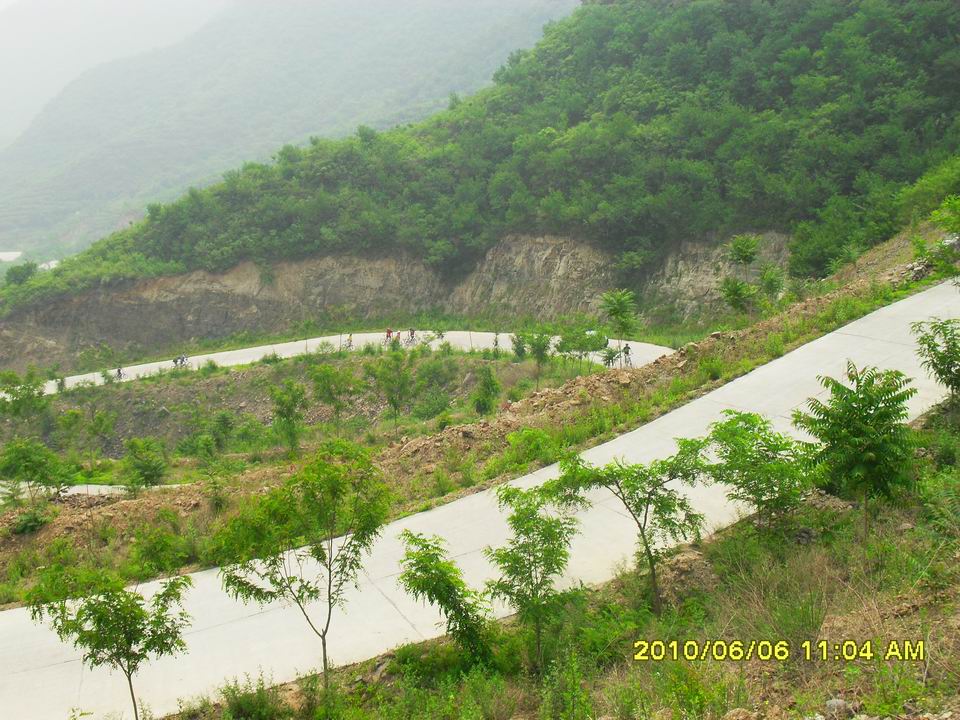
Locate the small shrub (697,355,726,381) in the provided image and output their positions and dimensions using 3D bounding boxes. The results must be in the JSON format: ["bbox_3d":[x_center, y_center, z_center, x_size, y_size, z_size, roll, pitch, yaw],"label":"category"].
[{"bbox_3d":[6.598,0.214,33.200,0.860,0.700,0.800,0,12,11],"label":"small shrub"}]

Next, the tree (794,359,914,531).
[{"bbox_3d":[7.459,1.783,23.200,2.470,3.440,2.300,2,12,18],"label":"tree"}]

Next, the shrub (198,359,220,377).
[{"bbox_3d":[-29.261,0.919,126.000,2.380,1.680,2.210,-5,12,-13],"label":"shrub"}]

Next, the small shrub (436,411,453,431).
[{"bbox_3d":[-1.874,3.247,61.500,0.840,1.160,0.790,-2,11,-2],"label":"small shrub"}]

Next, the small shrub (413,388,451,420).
[{"bbox_3d":[-2.790,2.560,67.000,2.190,1.790,2.030,-3,11,-2],"label":"small shrub"}]

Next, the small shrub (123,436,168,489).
[{"bbox_3d":[-14.359,4.400,50.000,1.970,2.170,1.840,-5,12,-16],"label":"small shrub"}]

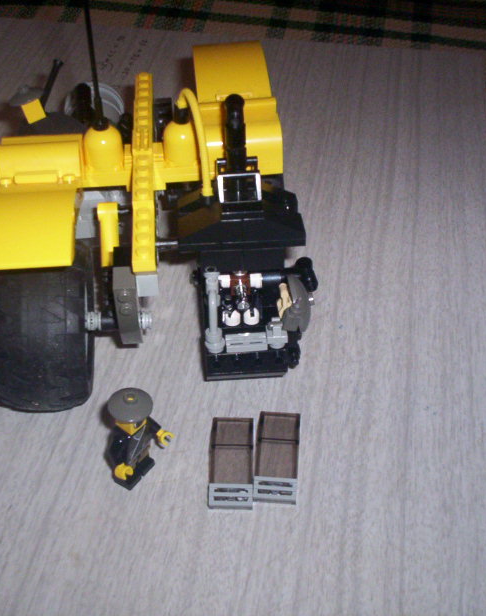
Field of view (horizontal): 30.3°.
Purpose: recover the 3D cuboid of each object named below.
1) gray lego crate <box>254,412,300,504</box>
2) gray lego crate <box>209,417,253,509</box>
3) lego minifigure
[{"bbox_3d":[0.013,0.057,0.341,0.016,0.014,0.032,3,41,4],"label":"gray lego crate"},{"bbox_3d":[-0.004,0.059,0.339,0.016,0.014,0.032,1,41,1],"label":"gray lego crate"},{"bbox_3d":[-0.040,0.049,0.329,0.021,0.043,0.025,22,46,24],"label":"lego minifigure"}]

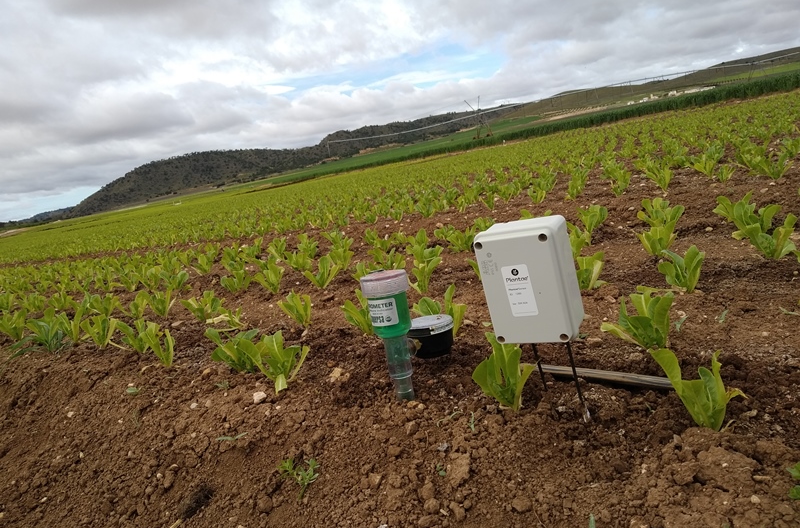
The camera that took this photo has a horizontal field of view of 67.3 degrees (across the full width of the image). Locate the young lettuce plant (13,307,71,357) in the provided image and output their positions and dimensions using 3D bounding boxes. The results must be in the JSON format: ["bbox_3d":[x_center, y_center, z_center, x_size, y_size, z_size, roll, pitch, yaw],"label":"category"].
[{"bbox_3d":[-1.180,0.234,1.973,0.179,0.146,0.149,-17,12,-31],"label":"young lettuce plant"}]

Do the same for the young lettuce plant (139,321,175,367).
[{"bbox_3d":[-0.627,0.208,1.566,0.076,0.124,0.098,-15,11,-23],"label":"young lettuce plant"}]

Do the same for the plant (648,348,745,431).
[{"bbox_3d":[0.396,0.168,0.796,0.108,0.109,0.114,-5,12,27],"label":"plant"}]

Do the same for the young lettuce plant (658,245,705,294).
[{"bbox_3d":[0.647,0.013,1.379,0.097,0.106,0.109,-6,12,25],"label":"young lettuce plant"}]

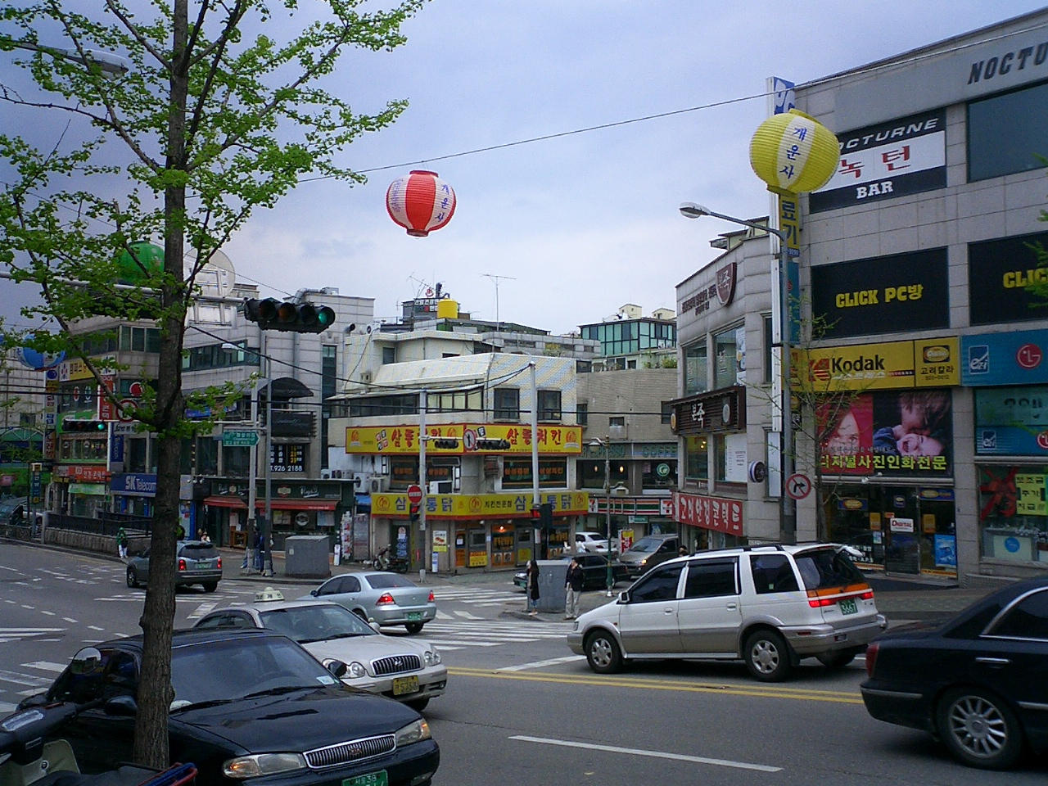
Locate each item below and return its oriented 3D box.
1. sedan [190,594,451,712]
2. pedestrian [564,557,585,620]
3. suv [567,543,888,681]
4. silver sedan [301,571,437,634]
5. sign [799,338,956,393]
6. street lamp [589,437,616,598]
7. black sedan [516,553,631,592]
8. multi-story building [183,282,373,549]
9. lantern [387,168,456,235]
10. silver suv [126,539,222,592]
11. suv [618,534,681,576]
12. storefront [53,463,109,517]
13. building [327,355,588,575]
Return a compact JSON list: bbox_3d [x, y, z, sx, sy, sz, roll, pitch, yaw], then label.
[{"bbox_3d":[-2.899,3.340,14.268,1.820,1.480,4.720,3,-11,-40],"label":"sedan"},{"bbox_3d":[1.411,5.474,31.400,0.520,1.720,0.340,-1,-3,20],"label":"pedestrian"},{"bbox_3d":[2.619,2.970,15.420,1.700,1.670,4.500,4,-11,-44],"label":"suv"},{"bbox_3d":[-4.010,5.190,27.750,1.710,1.440,4.500,4,-9,-39],"label":"silver sedan"},{"bbox_3d":[9.525,-0.700,30.062,0.300,1.220,4.700,2,-4,-40],"label":"sign"},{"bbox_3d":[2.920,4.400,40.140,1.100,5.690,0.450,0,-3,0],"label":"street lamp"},{"bbox_3d":[1.890,6.980,43.700,4.600,1.410,1.760,2,-7,-35],"label":"black sedan"},{"bbox_3d":[-13.450,1.650,62.000,7.000,13.500,9.500,2,-4,-38],"label":"multi-story building"},{"bbox_3d":[-1.424,-2.611,15.400,0.960,0.900,0.960,5,-3,0],"label":"lantern"},{"bbox_3d":[-12.850,6.250,40.900,4.600,1.740,1.870,-6,-8,44],"label":"silver suv"},{"bbox_3d":[6.050,7.200,49.900,1.780,1.670,4.550,-5,-5,42],"label":"suv"},{"bbox_3d":[-28.211,6.353,72.280,1.300,3.700,7.500,2,-4,-44],"label":"storefront"},{"bbox_3d":[-3.433,3.339,54.269,7.300,9.500,10.500,2,-4,-44],"label":"building"}]

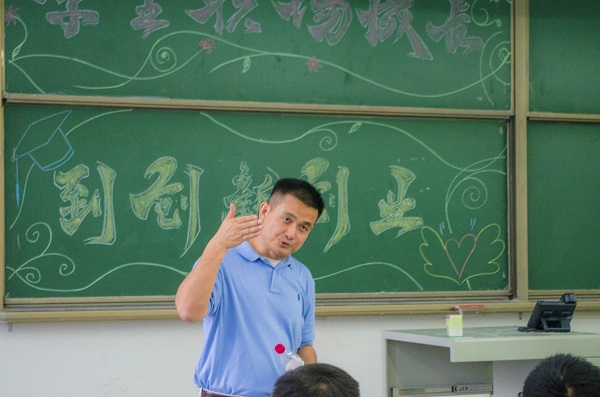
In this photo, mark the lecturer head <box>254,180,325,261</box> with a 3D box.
[{"bbox_3d":[-0.036,0.062,4.330,0.177,0.243,0.220,27,4,-21],"label":"lecturer head"}]

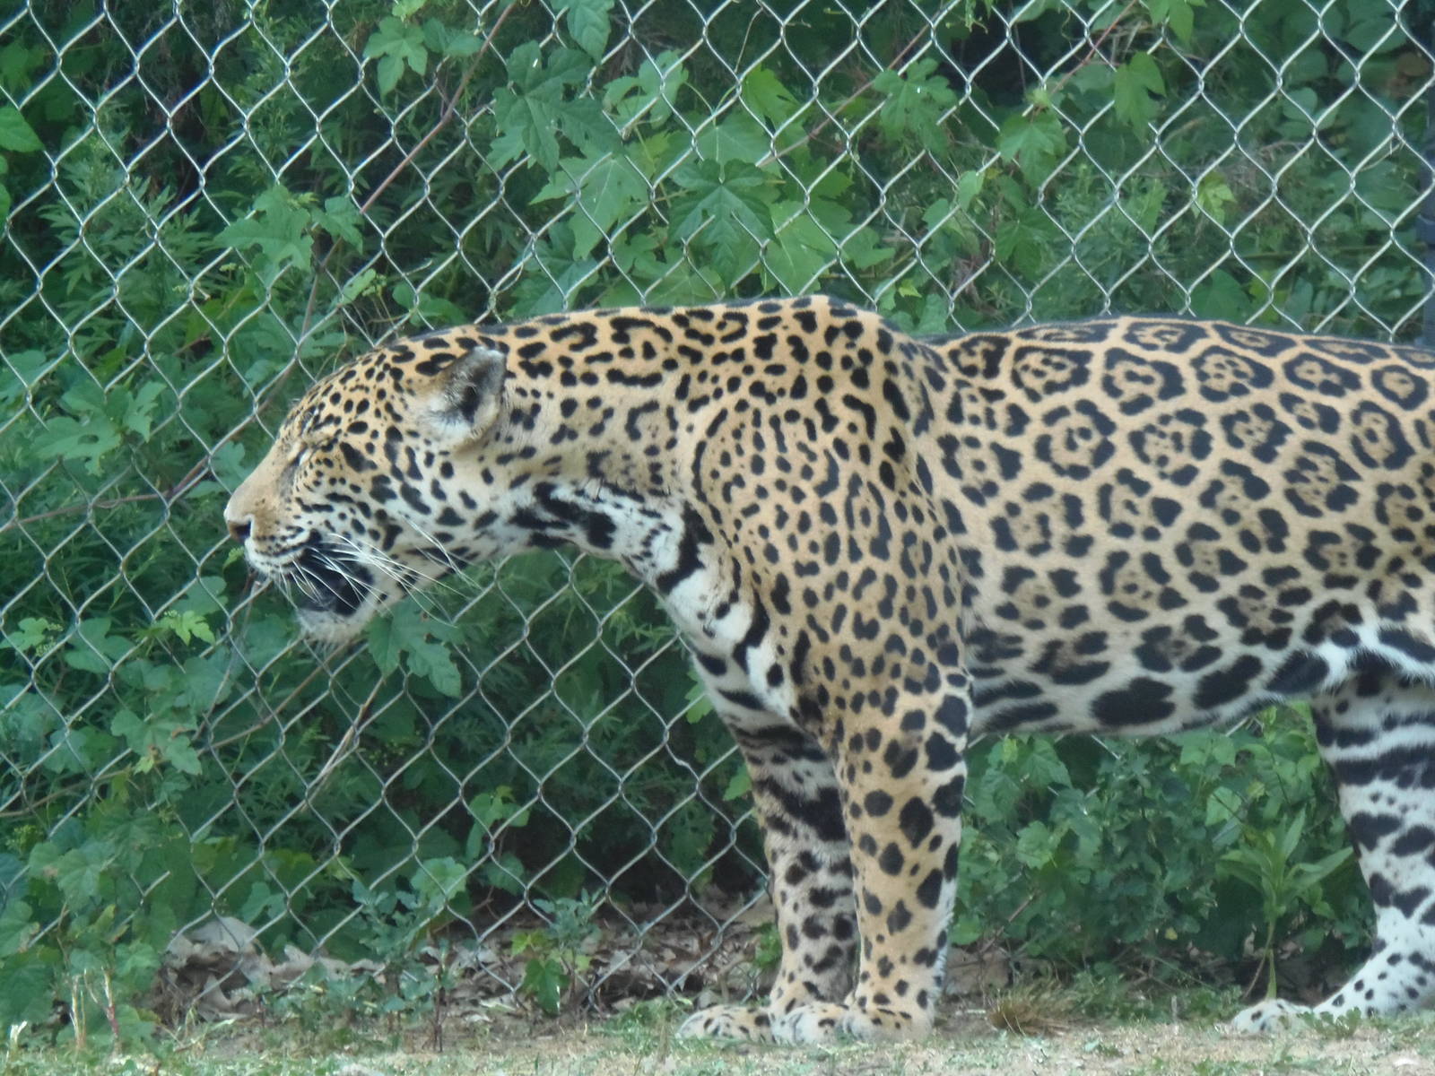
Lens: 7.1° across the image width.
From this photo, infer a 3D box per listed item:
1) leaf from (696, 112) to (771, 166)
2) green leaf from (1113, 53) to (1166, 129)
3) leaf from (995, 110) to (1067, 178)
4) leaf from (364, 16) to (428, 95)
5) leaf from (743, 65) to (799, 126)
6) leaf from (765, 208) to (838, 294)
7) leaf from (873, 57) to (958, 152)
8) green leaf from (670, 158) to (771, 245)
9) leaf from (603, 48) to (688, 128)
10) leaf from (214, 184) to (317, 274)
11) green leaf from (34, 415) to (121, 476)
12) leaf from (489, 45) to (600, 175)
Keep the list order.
[{"bbox_3d":[0.013,-0.318,9.400,0.066,0.055,0.030,0,2,0],"label":"leaf"},{"bbox_3d":[0.340,-0.360,9.310,0.043,0.061,0.030,0,2,0],"label":"green leaf"},{"bbox_3d":[0.283,-0.355,10.440,0.066,0.060,0.030,1,4,0],"label":"leaf"},{"bbox_3d":[-0.259,-0.389,9.310,0.051,0.063,0.030,0,2,0],"label":"leaf"},{"bbox_3d":[0.043,-0.358,9.410,0.047,0.053,0.030,0,2,0],"label":"leaf"},{"bbox_3d":[0.067,-0.234,9.390,0.061,0.072,0.030,0,2,0],"label":"leaf"},{"bbox_3d":[0.179,-0.391,10.440,0.077,0.083,0.035,1,4,0],"label":"leaf"},{"bbox_3d":[0.003,-0.302,10.420,0.092,0.074,0.040,1,4,0],"label":"green leaf"},{"bbox_3d":[-0.059,-0.365,9.400,0.067,0.063,0.030,0,2,0],"label":"leaf"},{"bbox_3d":[-0.364,-0.248,9.310,0.079,0.071,0.030,0,2,0],"label":"leaf"},{"bbox_3d":[-0.580,-0.084,10.460,0.080,0.053,0.045,1,4,0],"label":"green leaf"},{"bbox_3d":[-0.154,-0.387,10.430,0.099,0.109,0.040,1,4,0],"label":"leaf"}]

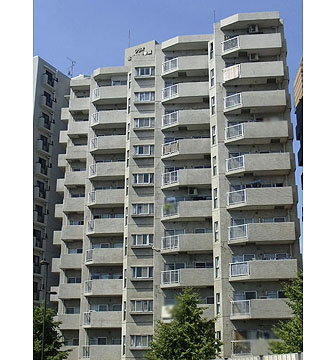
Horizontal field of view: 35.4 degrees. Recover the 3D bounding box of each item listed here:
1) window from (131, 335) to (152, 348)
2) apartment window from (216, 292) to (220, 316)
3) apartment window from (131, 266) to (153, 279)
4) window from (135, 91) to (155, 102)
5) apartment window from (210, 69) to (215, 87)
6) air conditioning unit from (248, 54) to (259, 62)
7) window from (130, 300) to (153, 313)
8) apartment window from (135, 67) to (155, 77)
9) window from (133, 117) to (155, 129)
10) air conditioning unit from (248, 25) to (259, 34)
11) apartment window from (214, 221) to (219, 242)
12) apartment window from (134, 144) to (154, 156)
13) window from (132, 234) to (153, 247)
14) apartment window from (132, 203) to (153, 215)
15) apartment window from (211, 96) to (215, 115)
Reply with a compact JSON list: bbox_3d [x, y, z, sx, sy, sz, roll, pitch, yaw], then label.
[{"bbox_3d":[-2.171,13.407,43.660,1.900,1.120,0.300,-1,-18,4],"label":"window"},{"bbox_3d":[3.853,9.454,40.204,0.400,1.620,0.120,-17,-26,40],"label":"apartment window"},{"bbox_3d":[-2.208,7.913,44.927,1.850,1.050,0.150,-2,-19,6],"label":"apartment window"},{"bbox_3d":[-2.233,-7.926,50.499,1.850,1.050,0.150,-2,-19,6],"label":"window"},{"bbox_3d":[3.969,-9.008,46.576,0.130,1.750,0.500,17,-24,-41],"label":"apartment window"},{"bbox_3d":[7.416,-10.563,45.434,0.800,0.580,0.310,-2,-19,6],"label":"air conditioning unit"},{"bbox_3d":[-2.162,10.561,43.990,1.850,1.050,0.150,-2,-19,6],"label":"window"},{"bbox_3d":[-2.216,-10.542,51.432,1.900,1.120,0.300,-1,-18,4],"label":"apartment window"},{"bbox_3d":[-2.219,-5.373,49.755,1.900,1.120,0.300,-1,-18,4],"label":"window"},{"bbox_3d":[7.685,-13.420,46.921,0.820,0.630,0.320,-2,-18,6],"label":"air conditioning unit"},{"bbox_3d":[3.879,4.150,42.056,0.400,1.620,0.120,-17,-26,40],"label":"apartment window"},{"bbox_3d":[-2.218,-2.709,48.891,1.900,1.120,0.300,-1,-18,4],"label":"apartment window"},{"bbox_3d":[-2.193,5.257,45.859,1.850,1.050,0.150,-2,-19,6],"label":"window"},{"bbox_3d":[-2.194,2.602,46.793,1.850,1.050,0.150,-2,-19,6],"label":"apartment window"},{"bbox_3d":[3.952,-6.444,45.761,0.130,1.750,0.500,17,-24,-41],"label":"apartment window"}]

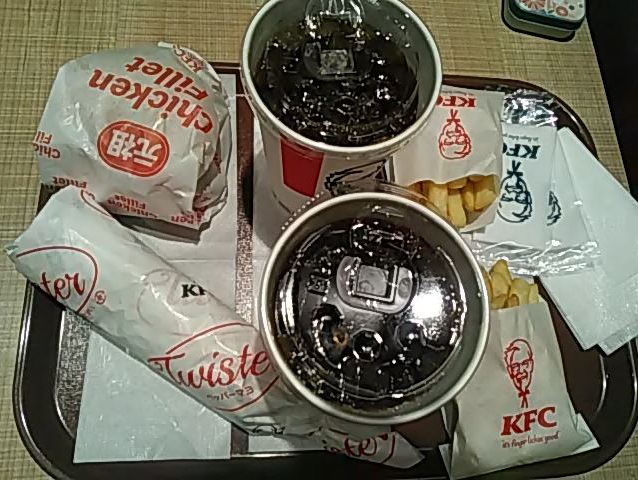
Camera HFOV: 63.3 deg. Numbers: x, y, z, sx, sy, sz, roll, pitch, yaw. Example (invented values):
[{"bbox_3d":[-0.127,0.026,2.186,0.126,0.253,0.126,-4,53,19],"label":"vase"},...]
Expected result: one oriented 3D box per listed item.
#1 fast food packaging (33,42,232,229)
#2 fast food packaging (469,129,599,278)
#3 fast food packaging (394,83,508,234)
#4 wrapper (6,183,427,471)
[{"bbox_3d":[-0.110,-0.071,0.315,0.107,0.066,0.108,1,70,-8],"label":"fast food packaging"},{"bbox_3d":[0.153,-0.038,0.369,0.088,0.012,0.128,1,70,-8],"label":"fast food packaging"},{"bbox_3d":[0.092,-0.061,0.358,0.085,0.034,0.118,1,70,-8],"label":"fast food packaging"},{"bbox_3d":[-0.049,0.060,0.281,0.236,0.045,0.053,34,69,-1],"label":"wrapper"}]

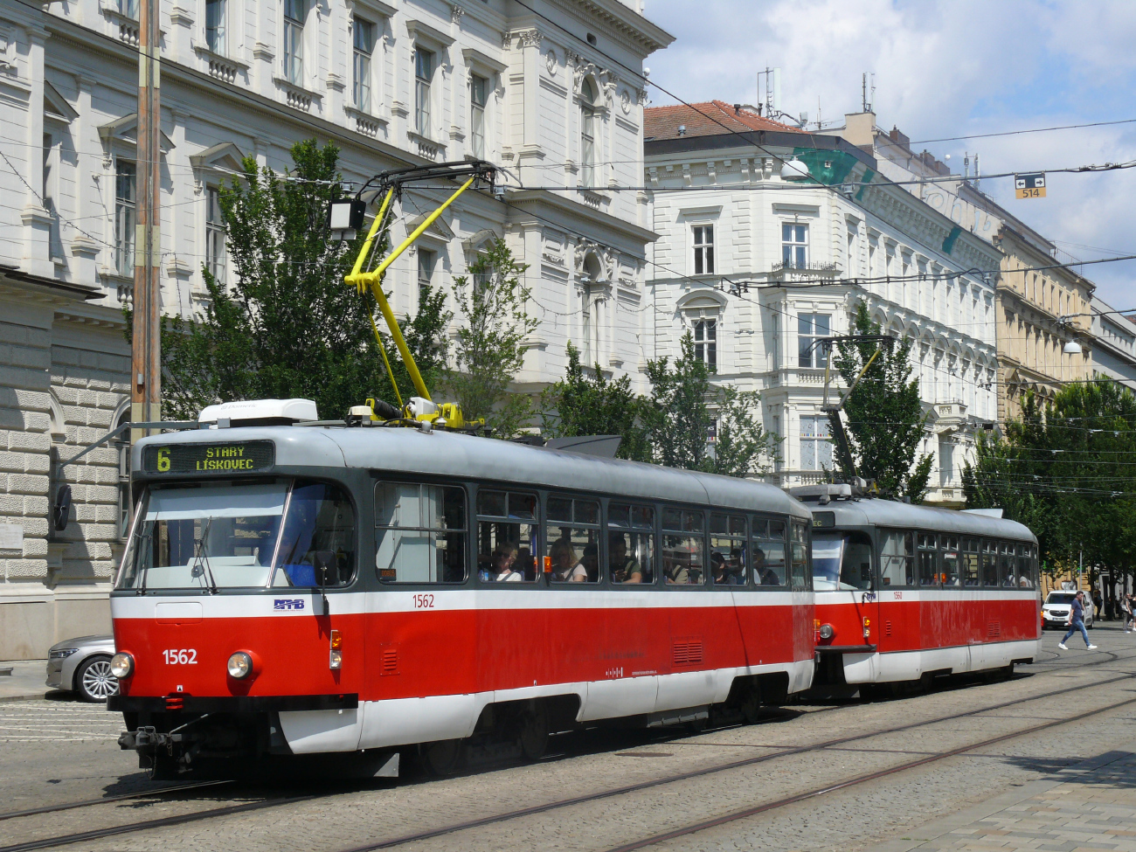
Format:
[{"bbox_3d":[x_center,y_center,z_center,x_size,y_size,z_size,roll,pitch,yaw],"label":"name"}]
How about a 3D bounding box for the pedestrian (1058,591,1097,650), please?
[{"bbox_3d":[15.161,5.779,61.557,1.050,1.740,0.550,-2,-4,19],"label":"pedestrian"}]

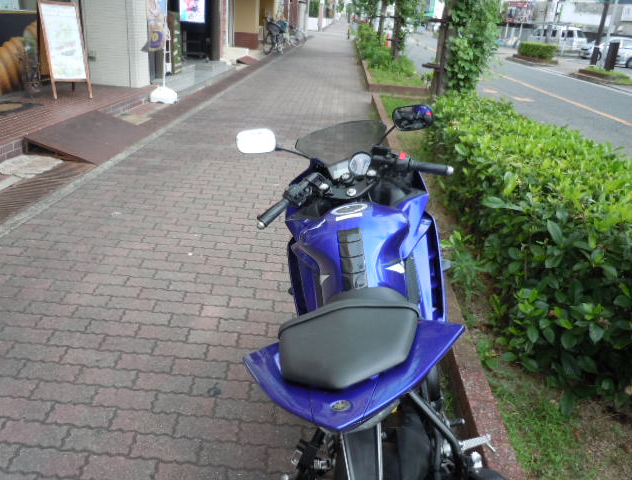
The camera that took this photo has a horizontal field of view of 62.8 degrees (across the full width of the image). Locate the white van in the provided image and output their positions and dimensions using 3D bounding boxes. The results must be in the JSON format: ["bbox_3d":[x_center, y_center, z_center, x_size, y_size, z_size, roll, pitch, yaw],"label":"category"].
[{"bbox_3d":[22.018,-18.415,47.252,1.700,1.950,4.550,-10,28,-30],"label":"white van"}]

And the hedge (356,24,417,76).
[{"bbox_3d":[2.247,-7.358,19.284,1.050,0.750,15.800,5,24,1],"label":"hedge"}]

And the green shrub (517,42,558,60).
[{"bbox_3d":[11.501,-9.871,26.998,1.050,0.680,2.900,5,24,1],"label":"green shrub"}]

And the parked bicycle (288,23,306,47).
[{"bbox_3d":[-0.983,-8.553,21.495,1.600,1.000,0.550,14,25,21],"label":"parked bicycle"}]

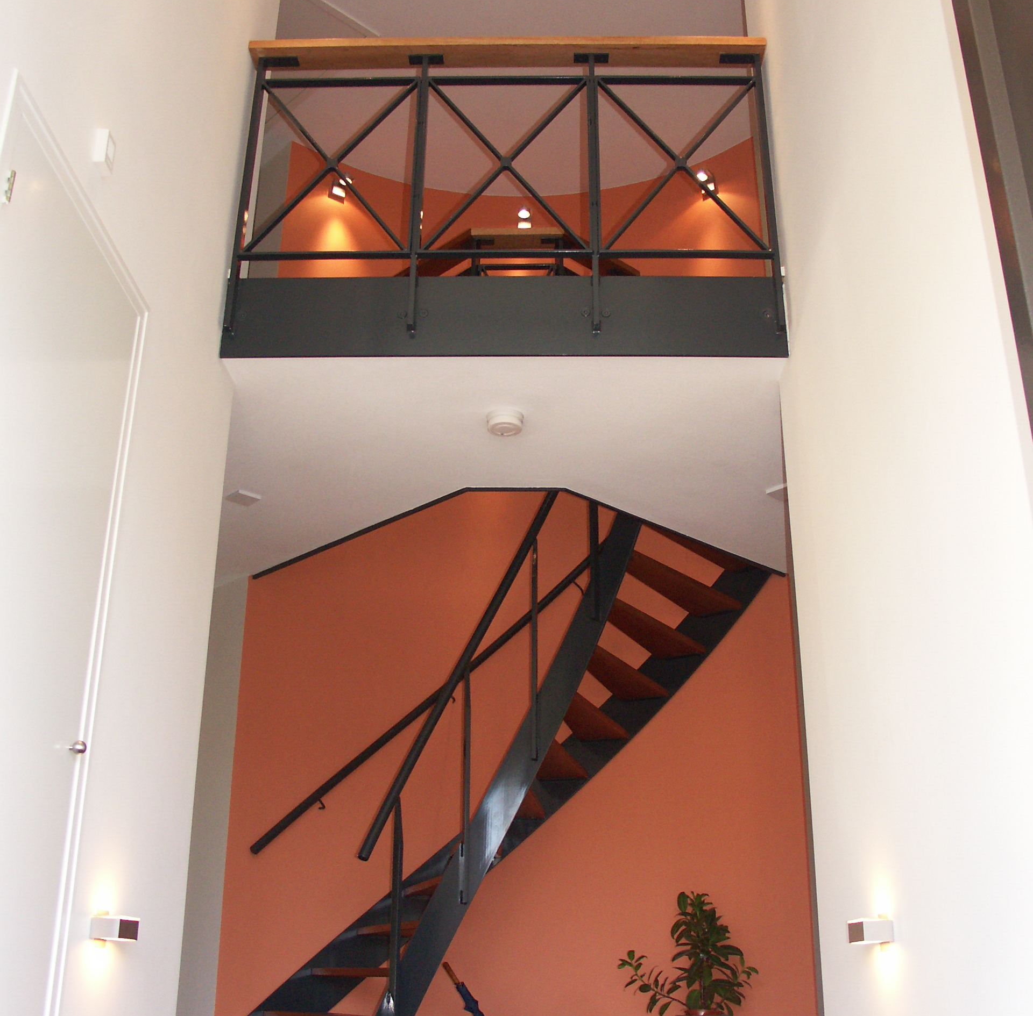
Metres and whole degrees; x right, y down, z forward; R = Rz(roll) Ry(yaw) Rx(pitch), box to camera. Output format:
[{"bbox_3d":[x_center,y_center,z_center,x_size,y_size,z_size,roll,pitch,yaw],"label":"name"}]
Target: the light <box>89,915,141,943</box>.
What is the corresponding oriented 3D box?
[{"bbox_3d":[-0.961,1.011,2.671,0.072,0.054,0.144,0,-22,0],"label":"light"}]

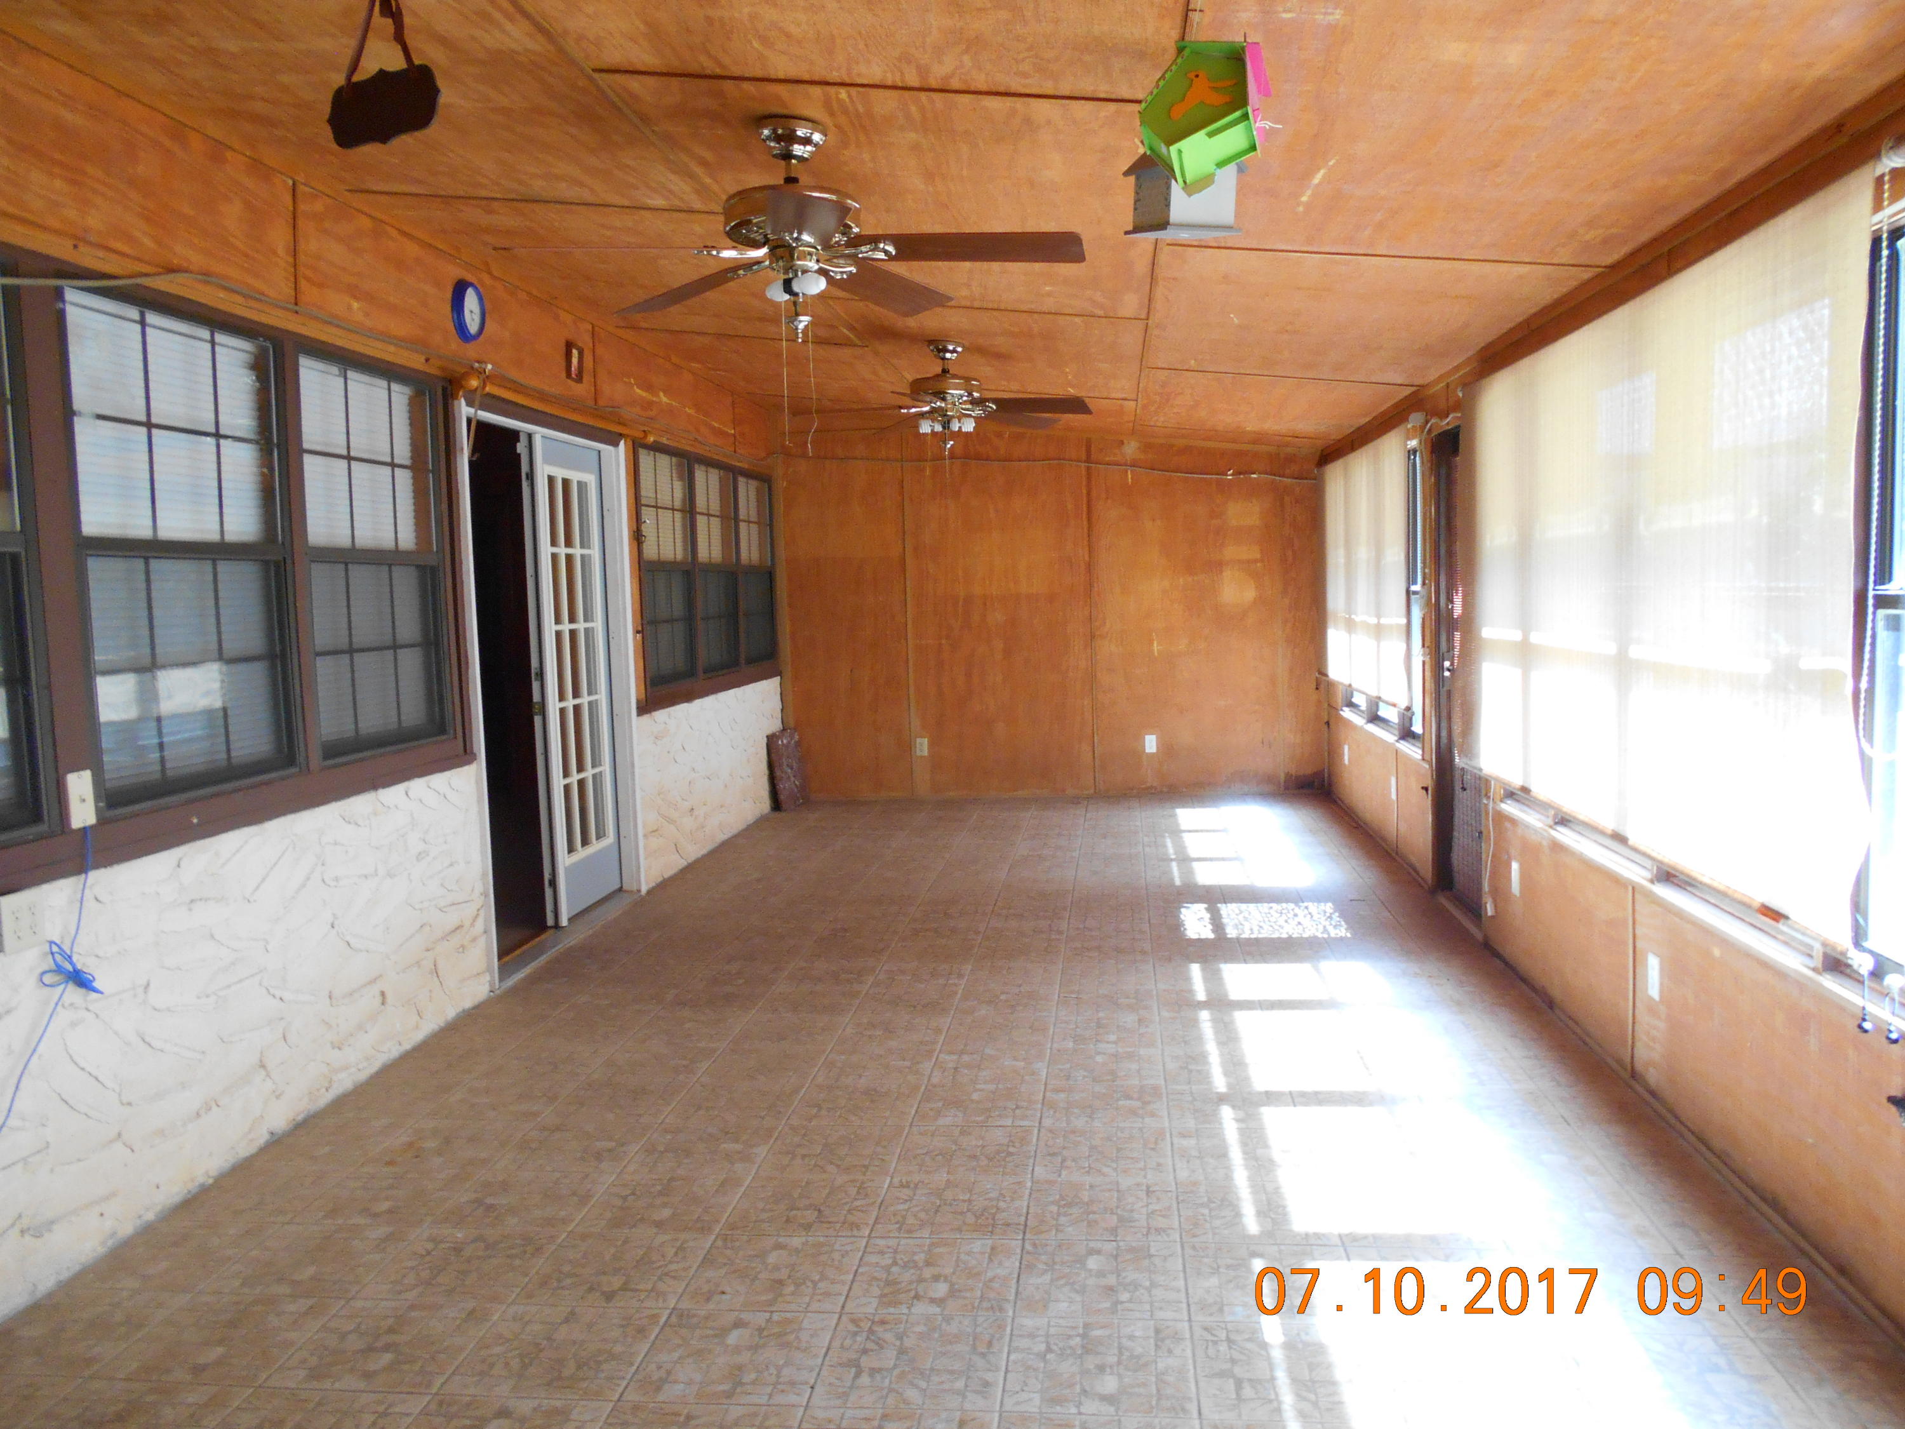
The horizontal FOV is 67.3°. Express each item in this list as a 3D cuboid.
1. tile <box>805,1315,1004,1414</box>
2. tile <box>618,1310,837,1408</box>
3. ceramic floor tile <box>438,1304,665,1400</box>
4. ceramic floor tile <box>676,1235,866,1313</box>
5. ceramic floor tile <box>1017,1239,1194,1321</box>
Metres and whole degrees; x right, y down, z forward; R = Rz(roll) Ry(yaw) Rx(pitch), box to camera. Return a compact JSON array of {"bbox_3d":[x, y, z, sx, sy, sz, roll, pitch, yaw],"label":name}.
[{"bbox_3d":[-0.067,1.176,2.601,0.330,0.010,0.322,-1,5,6],"label":"tile"},{"bbox_3d":[-0.400,1.183,2.639,0.330,0.010,0.322,-1,5,6],"label":"tile"},{"bbox_3d":[-0.733,1.190,2.676,0.330,0.010,0.322,-1,5,6],"label":"ceramic floor tile"},{"bbox_3d":[-0.365,1.154,2.955,0.330,0.010,0.322,-1,5,6],"label":"ceramic floor tile"},{"bbox_3d":[0.302,1.149,2.900,0.330,0.010,0.320,-1,5,6],"label":"ceramic floor tile"}]

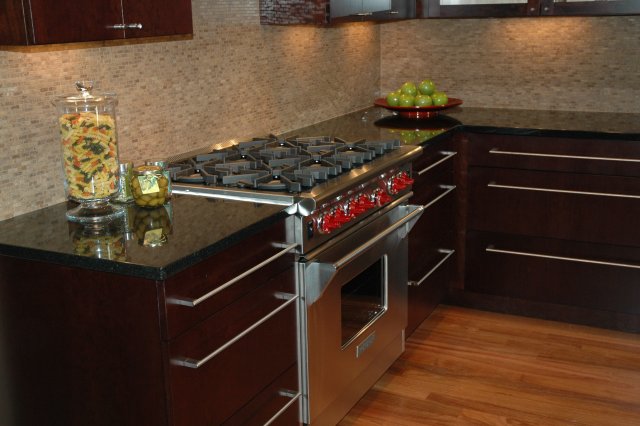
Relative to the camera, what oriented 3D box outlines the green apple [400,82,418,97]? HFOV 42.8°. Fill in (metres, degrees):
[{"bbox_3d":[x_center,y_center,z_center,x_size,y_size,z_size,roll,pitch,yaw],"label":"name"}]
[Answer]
[{"bbox_3d":[0.448,-0.619,4.095,0.077,0.073,0.077,0,15,6],"label":"green apple"}]

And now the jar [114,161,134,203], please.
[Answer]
[{"bbox_3d":[-0.574,-0.091,2.402,0.043,0.111,0.043,-5,15,-13],"label":"jar"}]

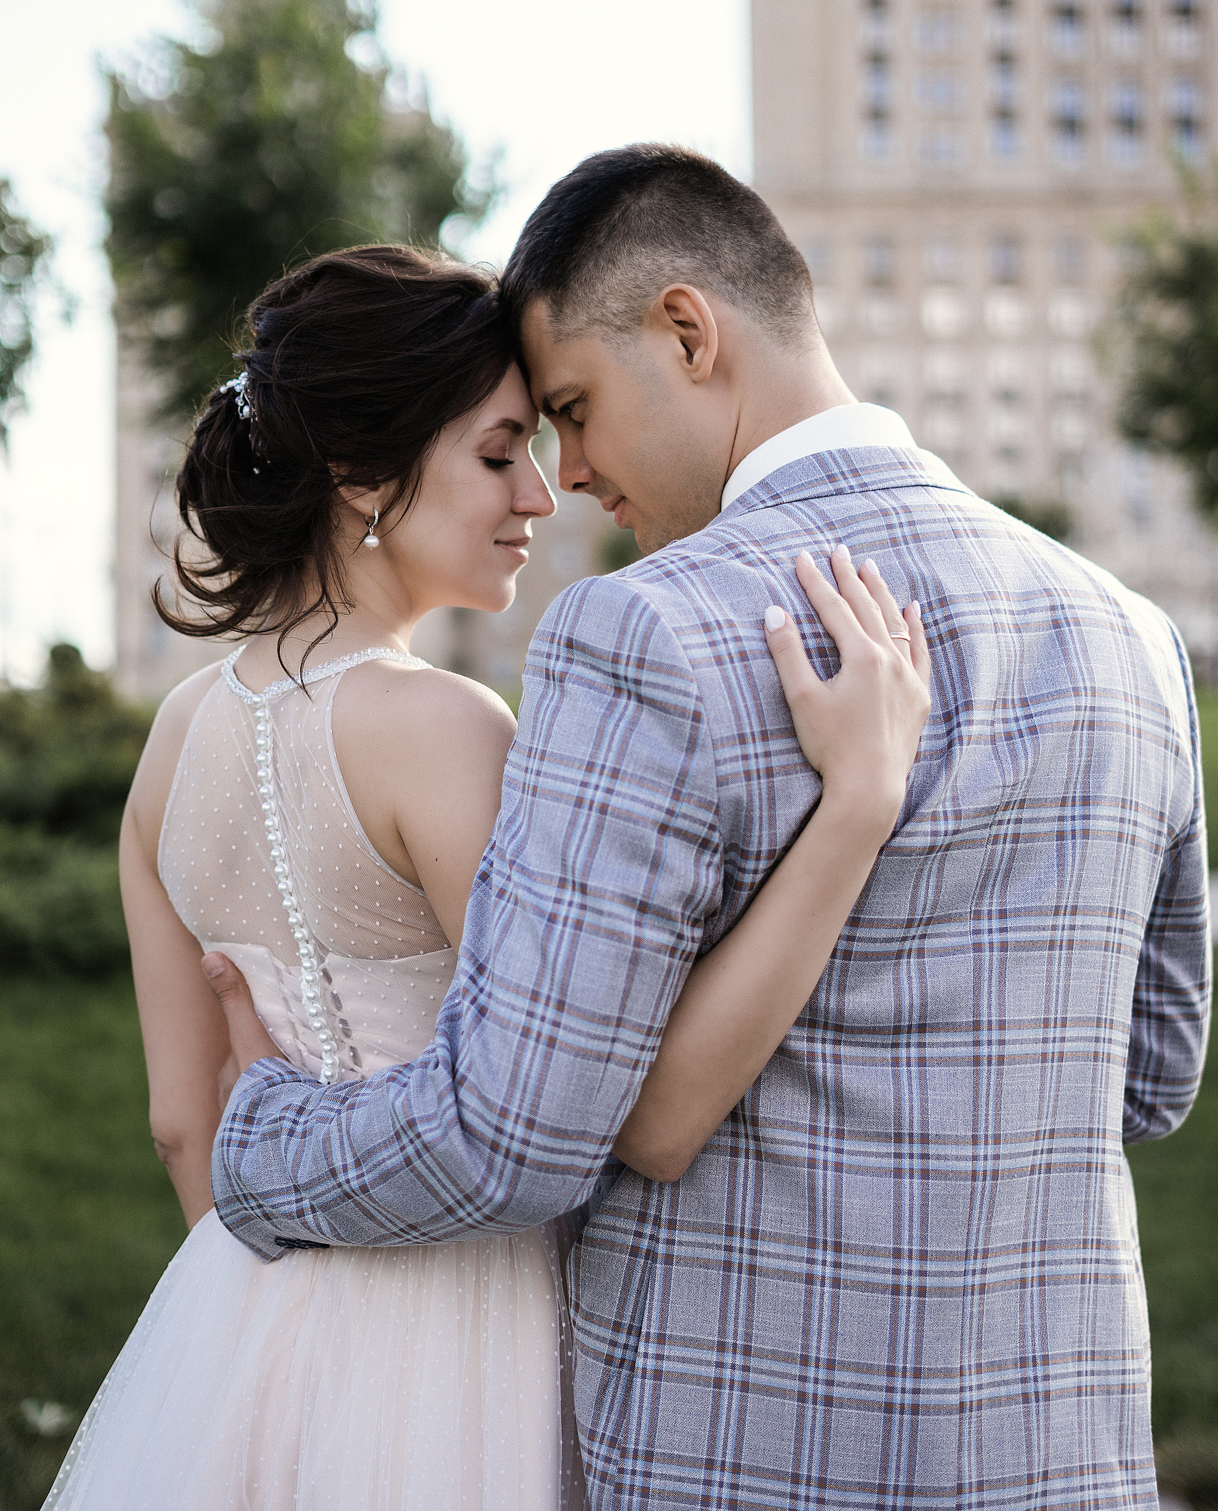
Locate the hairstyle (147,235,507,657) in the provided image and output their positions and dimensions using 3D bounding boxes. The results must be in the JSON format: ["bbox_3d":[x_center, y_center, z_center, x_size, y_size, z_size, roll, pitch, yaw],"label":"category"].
[{"bbox_3d":[-0.180,-0.201,1.680,0.233,0.265,0.195,-1,3,-6],"label":"hairstyle"}]

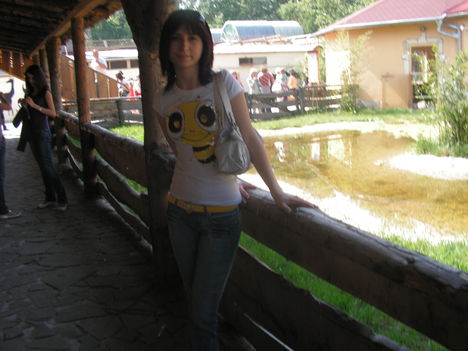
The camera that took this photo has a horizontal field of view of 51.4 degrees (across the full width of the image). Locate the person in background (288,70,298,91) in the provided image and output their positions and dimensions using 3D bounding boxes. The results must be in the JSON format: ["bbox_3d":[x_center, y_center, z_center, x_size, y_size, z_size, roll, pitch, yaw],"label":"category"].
[{"bbox_3d":[2.222,-3.189,18.300,0.440,1.600,0.320,0,11,9],"label":"person in background"}]

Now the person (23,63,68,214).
[{"bbox_3d":[-2.128,-0.418,5.538,0.460,1.620,0.440,-7,12,-22],"label":"person"}]

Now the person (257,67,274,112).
[{"bbox_3d":[1.196,-3.226,18.300,0.520,1.700,0.340,-3,11,-6],"label":"person"}]

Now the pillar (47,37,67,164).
[{"bbox_3d":[-3.112,-1.297,8.597,0.210,2.200,0.210,-7,12,-24],"label":"pillar"}]

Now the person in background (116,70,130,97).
[{"bbox_3d":[-4.124,-3.070,18.000,0.500,1.650,0.400,-7,12,-24],"label":"person in background"}]

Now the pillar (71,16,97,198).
[{"bbox_3d":[-1.866,-0.813,6.033,0.170,2.180,0.170,-7,12,-24],"label":"pillar"}]

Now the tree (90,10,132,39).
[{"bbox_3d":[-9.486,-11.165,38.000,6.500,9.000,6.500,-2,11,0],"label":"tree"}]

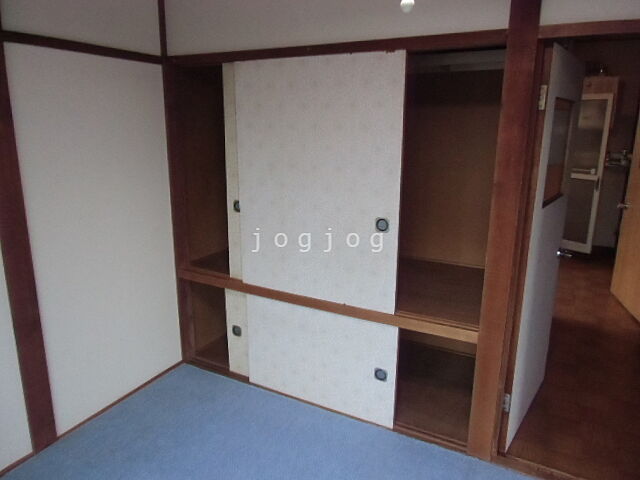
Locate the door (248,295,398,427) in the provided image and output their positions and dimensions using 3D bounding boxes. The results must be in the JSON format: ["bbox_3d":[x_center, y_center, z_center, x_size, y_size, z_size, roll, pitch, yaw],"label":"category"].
[{"bbox_3d":[-0.015,0.609,2.319,0.870,0.544,0.030,8,15,27],"label":"door"}]

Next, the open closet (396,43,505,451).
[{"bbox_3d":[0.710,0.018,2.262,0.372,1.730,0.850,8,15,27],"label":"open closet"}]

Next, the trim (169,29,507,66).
[{"bbox_3d":[-0.061,-0.852,2.016,1.708,0.054,0.050,8,15,27],"label":"trim"}]

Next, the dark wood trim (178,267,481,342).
[{"bbox_3d":[-0.063,0.303,2.304,1.708,0.057,0.080,8,15,27],"label":"dark wood trim"}]

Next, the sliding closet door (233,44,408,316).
[{"bbox_3d":[-0.028,-0.270,2.145,0.869,1.151,0.035,7,15,26],"label":"sliding closet door"}]

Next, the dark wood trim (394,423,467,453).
[{"bbox_3d":[0.520,0.930,2.112,0.370,0.030,0.055,8,15,27],"label":"dark wood trim"}]

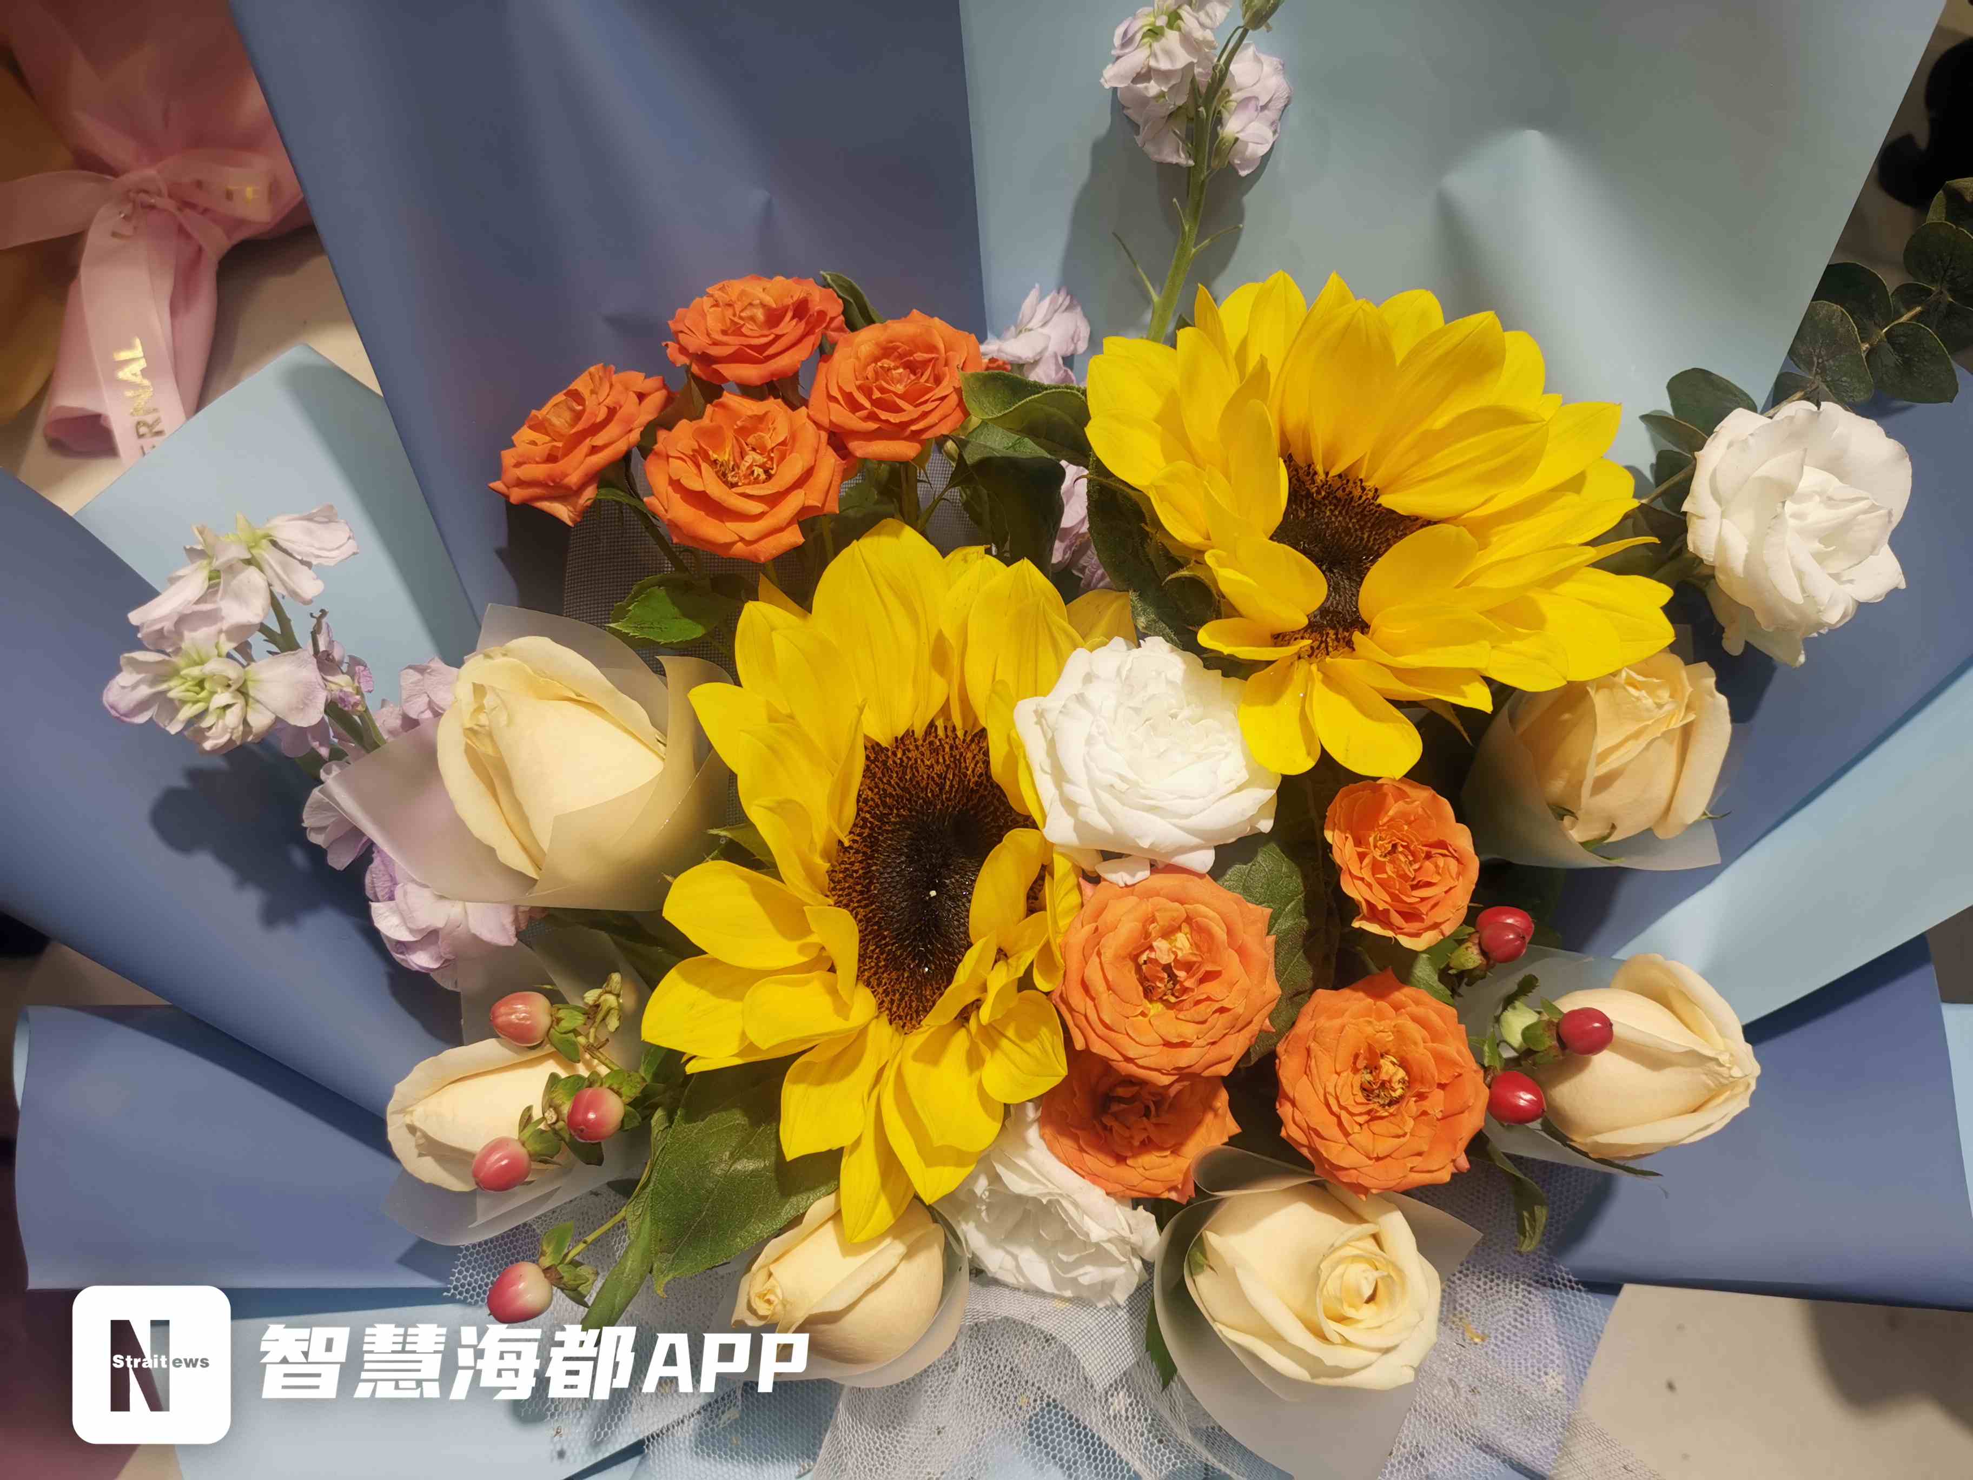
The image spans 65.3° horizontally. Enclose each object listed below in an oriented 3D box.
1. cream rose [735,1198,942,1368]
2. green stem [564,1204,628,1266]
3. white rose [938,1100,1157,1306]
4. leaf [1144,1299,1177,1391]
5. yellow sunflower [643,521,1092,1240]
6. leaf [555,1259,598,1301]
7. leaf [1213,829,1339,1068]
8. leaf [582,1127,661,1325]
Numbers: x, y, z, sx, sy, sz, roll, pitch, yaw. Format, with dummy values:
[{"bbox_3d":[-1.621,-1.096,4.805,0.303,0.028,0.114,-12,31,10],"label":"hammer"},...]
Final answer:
[{"bbox_3d":[-0.036,0.135,0.385,0.056,0.044,0.044,-23,16,-38],"label":"cream rose"},{"bbox_3d":[-0.103,0.130,0.405,0.022,0.003,0.003,-40,90,-18],"label":"green stem"},{"bbox_3d":[0.016,0.121,0.405,0.059,0.057,0.046,0,21,3],"label":"white rose"},{"bbox_3d":[0.048,0.162,0.415,0.011,0.027,0.005,-5,6,17],"label":"leaf"},{"bbox_3d":[-0.025,0.032,0.352,0.123,0.052,0.153,0,82,28],"label":"yellow sunflower"},{"bbox_3d":[-0.103,0.135,0.385,0.012,0.005,0.008,31,58,6],"label":"leaf"},{"bbox_3d":[0.071,0.055,0.400,0.034,0.012,0.060,6,71,-14],"label":"leaf"},{"bbox_3d":[-0.097,0.130,0.410,0.014,0.010,0.060,21,81,-11],"label":"leaf"}]

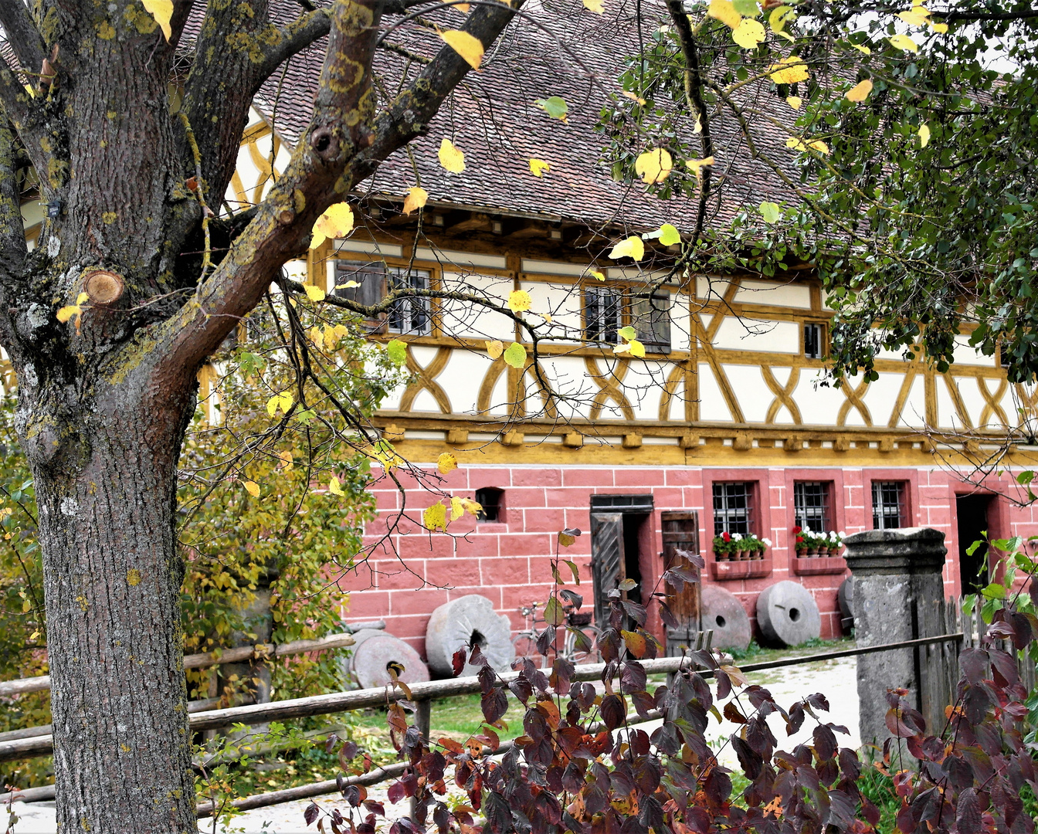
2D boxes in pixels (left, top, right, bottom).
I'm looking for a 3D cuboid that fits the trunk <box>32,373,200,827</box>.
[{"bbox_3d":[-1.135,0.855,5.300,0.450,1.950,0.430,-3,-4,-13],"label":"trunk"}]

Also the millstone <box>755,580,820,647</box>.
[{"bbox_3d":[4.196,3.101,28.601,1.070,1.070,0.270,1,-21,-36],"label":"millstone"}]

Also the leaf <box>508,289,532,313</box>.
[{"bbox_3d":[0.003,-0.321,5.100,0.067,0.062,0.020,-2,-4,0],"label":"leaf"}]

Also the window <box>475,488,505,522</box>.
[{"bbox_3d":[-0.456,1.212,25.431,0.520,0.470,0.170,2,-6,-40],"label":"window"}]

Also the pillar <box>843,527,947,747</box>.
[{"bbox_3d":[2.915,1.782,14.100,0.570,1.780,0.570,-6,-6,40],"label":"pillar"}]

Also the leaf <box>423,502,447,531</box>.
[{"bbox_3d":[-0.231,0.276,5.100,0.064,0.081,0.020,-2,-4,-3],"label":"leaf"}]

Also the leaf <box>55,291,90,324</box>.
[{"bbox_3d":[-1.213,-0.299,5.000,0.092,0.088,0.035,-1,-4,-14],"label":"leaf"}]

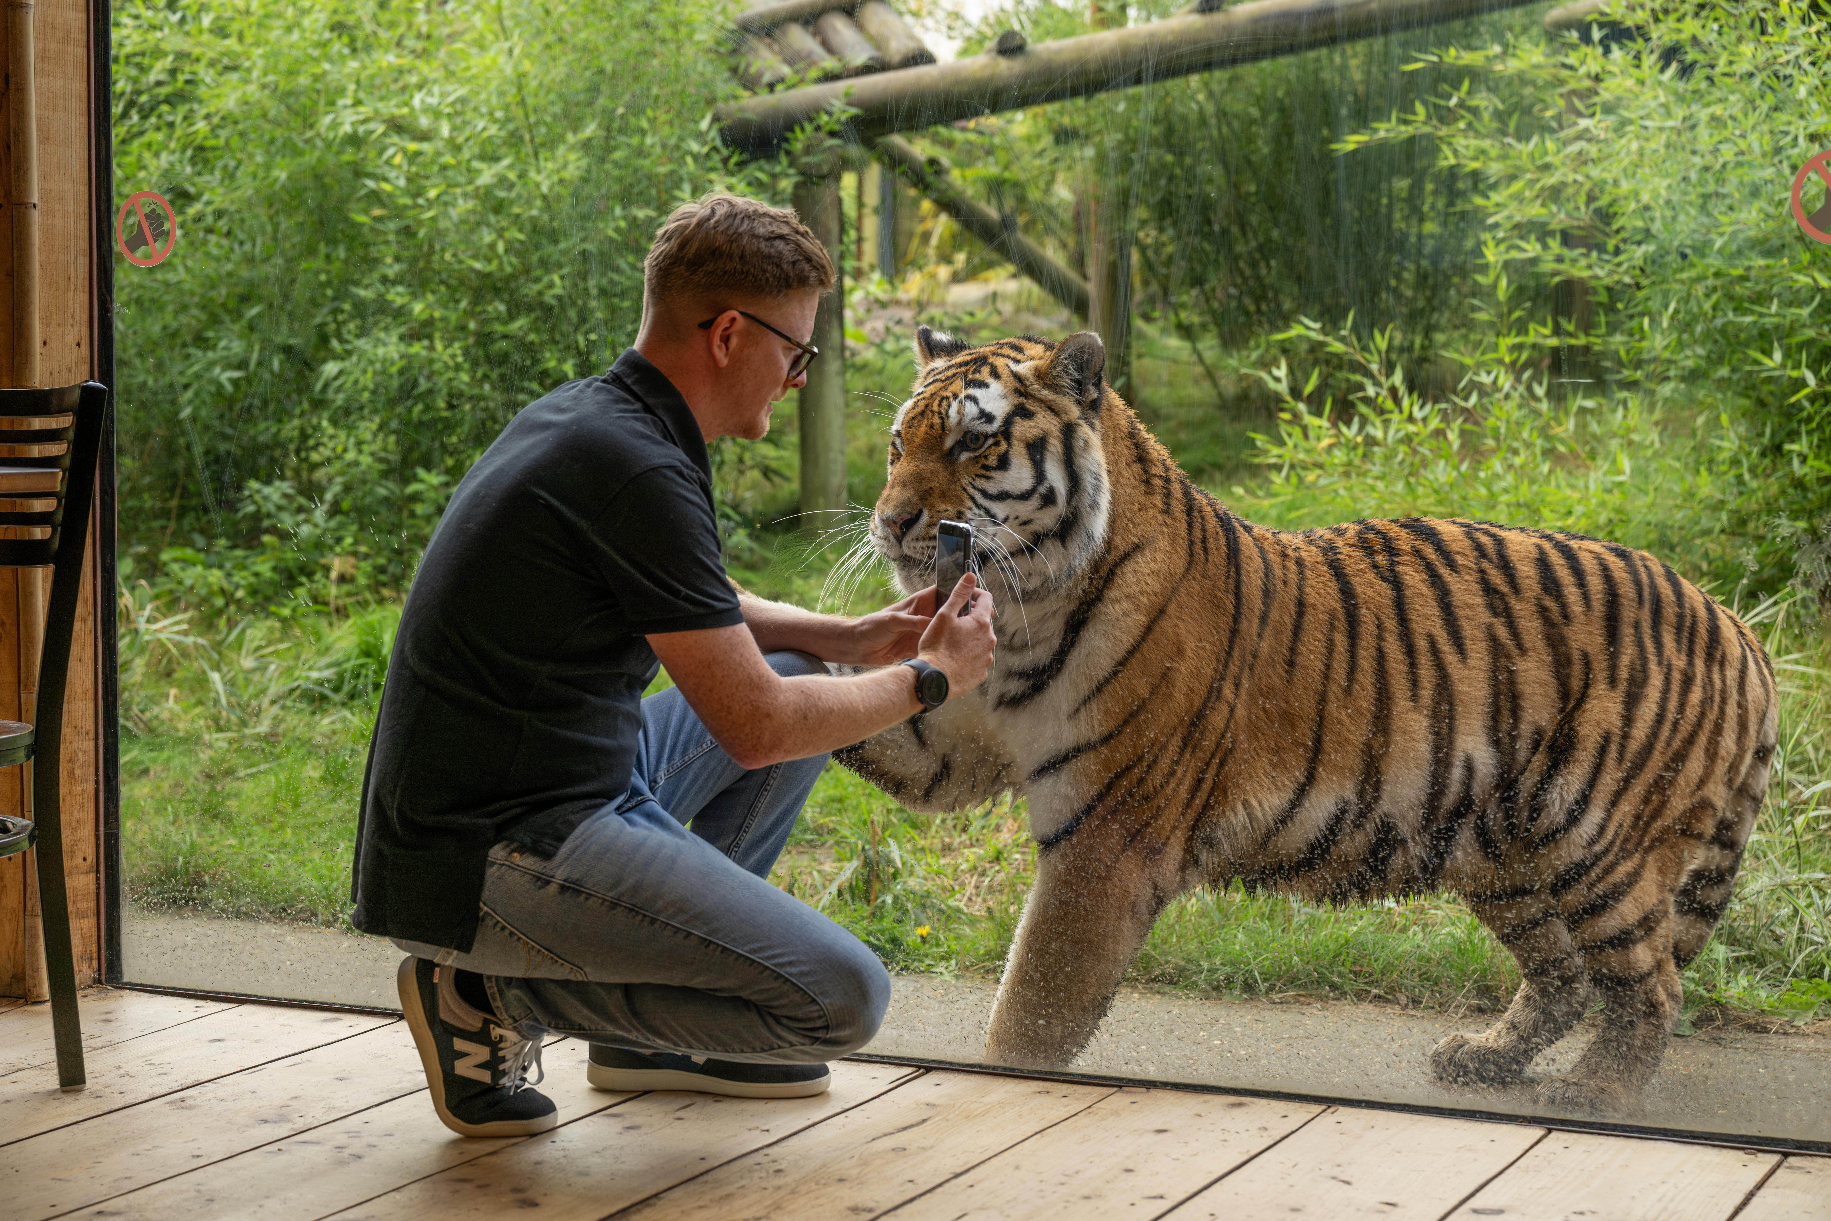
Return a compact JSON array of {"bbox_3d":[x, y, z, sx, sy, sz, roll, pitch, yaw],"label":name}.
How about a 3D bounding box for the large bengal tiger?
[{"bbox_3d":[0.507,0.145,4.030,1.330,1.015,0.487,-1,4,-16],"label":"large bengal tiger"}]

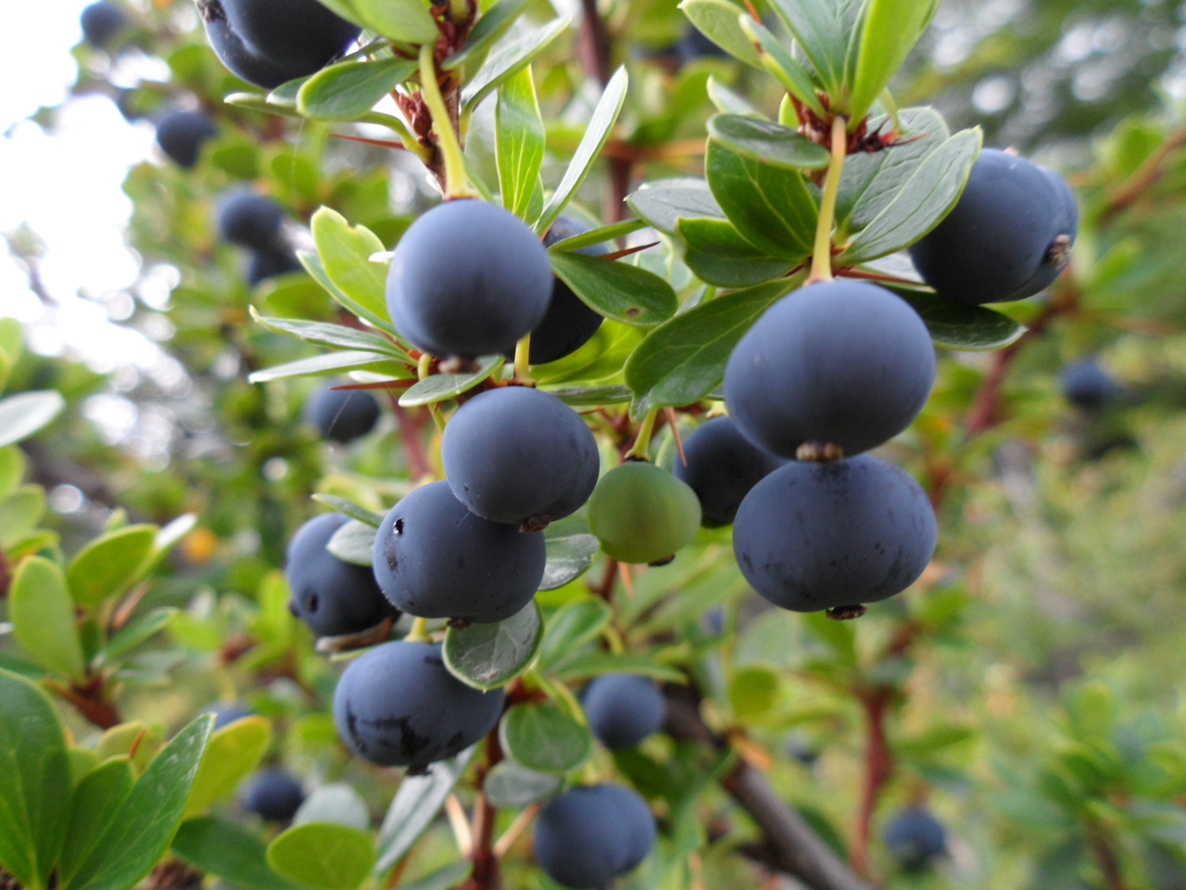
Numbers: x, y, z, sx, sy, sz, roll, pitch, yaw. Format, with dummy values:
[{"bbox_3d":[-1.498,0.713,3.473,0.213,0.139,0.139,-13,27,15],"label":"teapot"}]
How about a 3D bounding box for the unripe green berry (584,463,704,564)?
[{"bbox_3d":[0.005,0.006,0.099,0.011,0.009,0.011,-12,3,0],"label":"unripe green berry"}]

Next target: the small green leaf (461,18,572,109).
[{"bbox_3d":[-0.006,-0.030,0.082,0.012,0.002,0.005,-45,30,-15],"label":"small green leaf"}]

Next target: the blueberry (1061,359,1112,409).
[{"bbox_3d":[0.110,-0.014,0.237,0.012,0.011,0.012,0,3,0],"label":"blueberry"}]

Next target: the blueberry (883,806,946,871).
[{"bbox_3d":[0.063,0.077,0.208,0.012,0.012,0.012,0,3,0],"label":"blueberry"}]

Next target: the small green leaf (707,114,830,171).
[{"bbox_3d":[0.014,-0.024,0.084,0.011,0.002,0.006,4,33,-26],"label":"small green leaf"}]

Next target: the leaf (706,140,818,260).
[{"bbox_3d":[0.015,-0.020,0.088,0.007,0.013,0.002,-36,19,16],"label":"leaf"}]

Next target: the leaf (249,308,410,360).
[{"bbox_3d":[-0.019,-0.008,0.080,0.013,0.002,0.005,17,25,-5],"label":"leaf"}]

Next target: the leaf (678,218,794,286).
[{"bbox_3d":[0.010,-0.013,0.073,0.009,0.005,0.002,17,-41,-1],"label":"leaf"}]

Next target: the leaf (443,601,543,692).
[{"bbox_3d":[-0.007,0.014,0.080,0.007,0.009,0.001,8,-14,4],"label":"leaf"}]

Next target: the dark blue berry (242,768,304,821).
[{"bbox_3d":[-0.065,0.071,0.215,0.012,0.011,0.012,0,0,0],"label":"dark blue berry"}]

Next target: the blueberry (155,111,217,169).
[{"bbox_3d":[-0.072,-0.054,0.188,0.011,0.010,0.011,0,-3,0],"label":"blueberry"}]

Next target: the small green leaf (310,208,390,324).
[{"bbox_3d":[-0.017,-0.013,0.079,0.005,0.012,0.001,-41,16,-28],"label":"small green leaf"}]

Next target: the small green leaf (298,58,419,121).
[{"bbox_3d":[-0.015,-0.023,0.068,0.009,0.004,0.002,-30,-40,-6],"label":"small green leaf"}]

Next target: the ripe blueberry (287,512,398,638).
[{"bbox_3d":[-0.018,0.010,0.079,0.009,0.009,0.009,0,0,0],"label":"ripe blueberry"}]

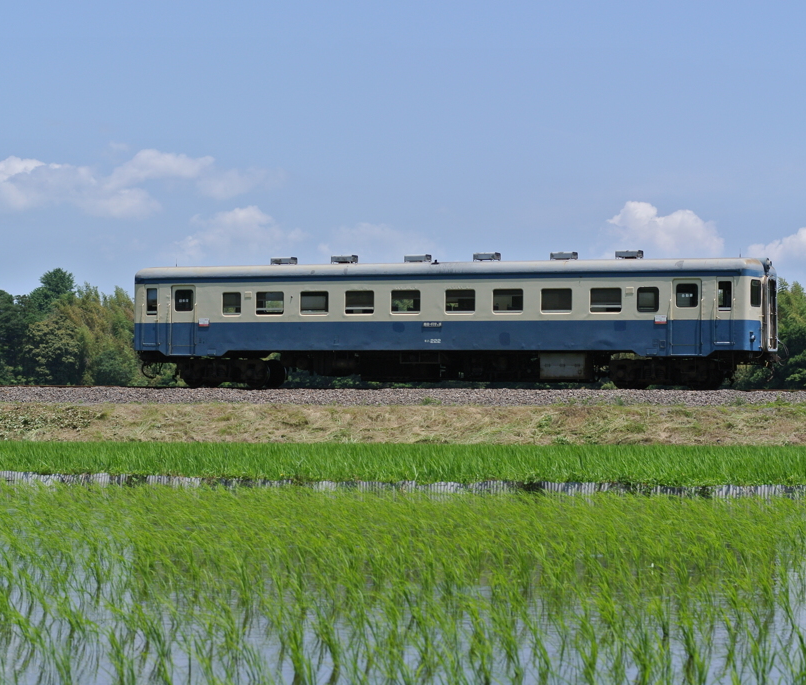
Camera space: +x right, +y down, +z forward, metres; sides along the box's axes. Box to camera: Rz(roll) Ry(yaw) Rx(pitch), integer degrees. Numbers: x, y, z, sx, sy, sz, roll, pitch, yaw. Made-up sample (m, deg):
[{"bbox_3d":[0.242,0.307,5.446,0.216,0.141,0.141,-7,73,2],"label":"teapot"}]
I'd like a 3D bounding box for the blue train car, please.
[{"bbox_3d":[1.311,-0.590,72.840,19.800,3.920,2.900,0,0,22],"label":"blue train car"}]

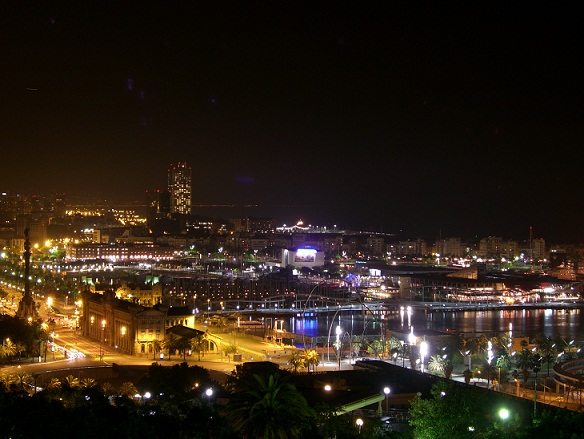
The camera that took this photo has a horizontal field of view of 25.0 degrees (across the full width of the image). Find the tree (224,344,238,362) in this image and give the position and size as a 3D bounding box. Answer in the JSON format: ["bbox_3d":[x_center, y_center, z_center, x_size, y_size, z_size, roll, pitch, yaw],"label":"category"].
[{"bbox_3d":[-28.931,63.760,624.570,6.200,8.600,6.200,0,1,0],"label":"tree"}]

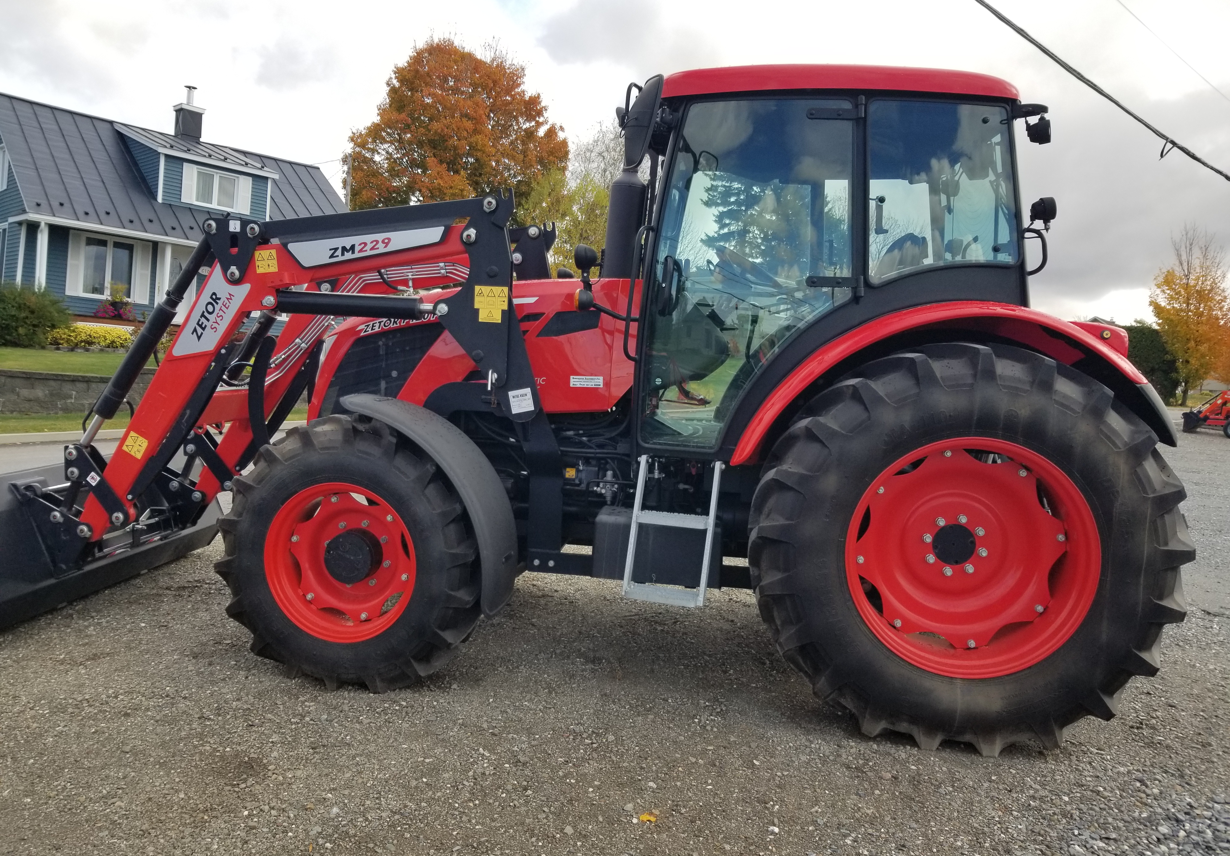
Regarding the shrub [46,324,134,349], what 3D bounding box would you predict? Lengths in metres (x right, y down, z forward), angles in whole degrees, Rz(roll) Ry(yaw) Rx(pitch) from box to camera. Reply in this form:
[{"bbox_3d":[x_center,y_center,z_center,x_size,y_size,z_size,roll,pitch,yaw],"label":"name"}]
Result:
[{"bbox_3d":[-14.084,-2.463,24.800,2.100,0.700,1.100,1,5,-45],"label":"shrub"}]

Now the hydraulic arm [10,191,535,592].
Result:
[{"bbox_3d":[-1.670,-0.119,4.526,2.680,2.050,0.360,4,5,9],"label":"hydraulic arm"}]

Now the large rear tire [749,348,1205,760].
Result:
[{"bbox_3d":[1.345,0.464,3.610,1.600,1.590,0.450,4,5,9],"label":"large rear tire"}]

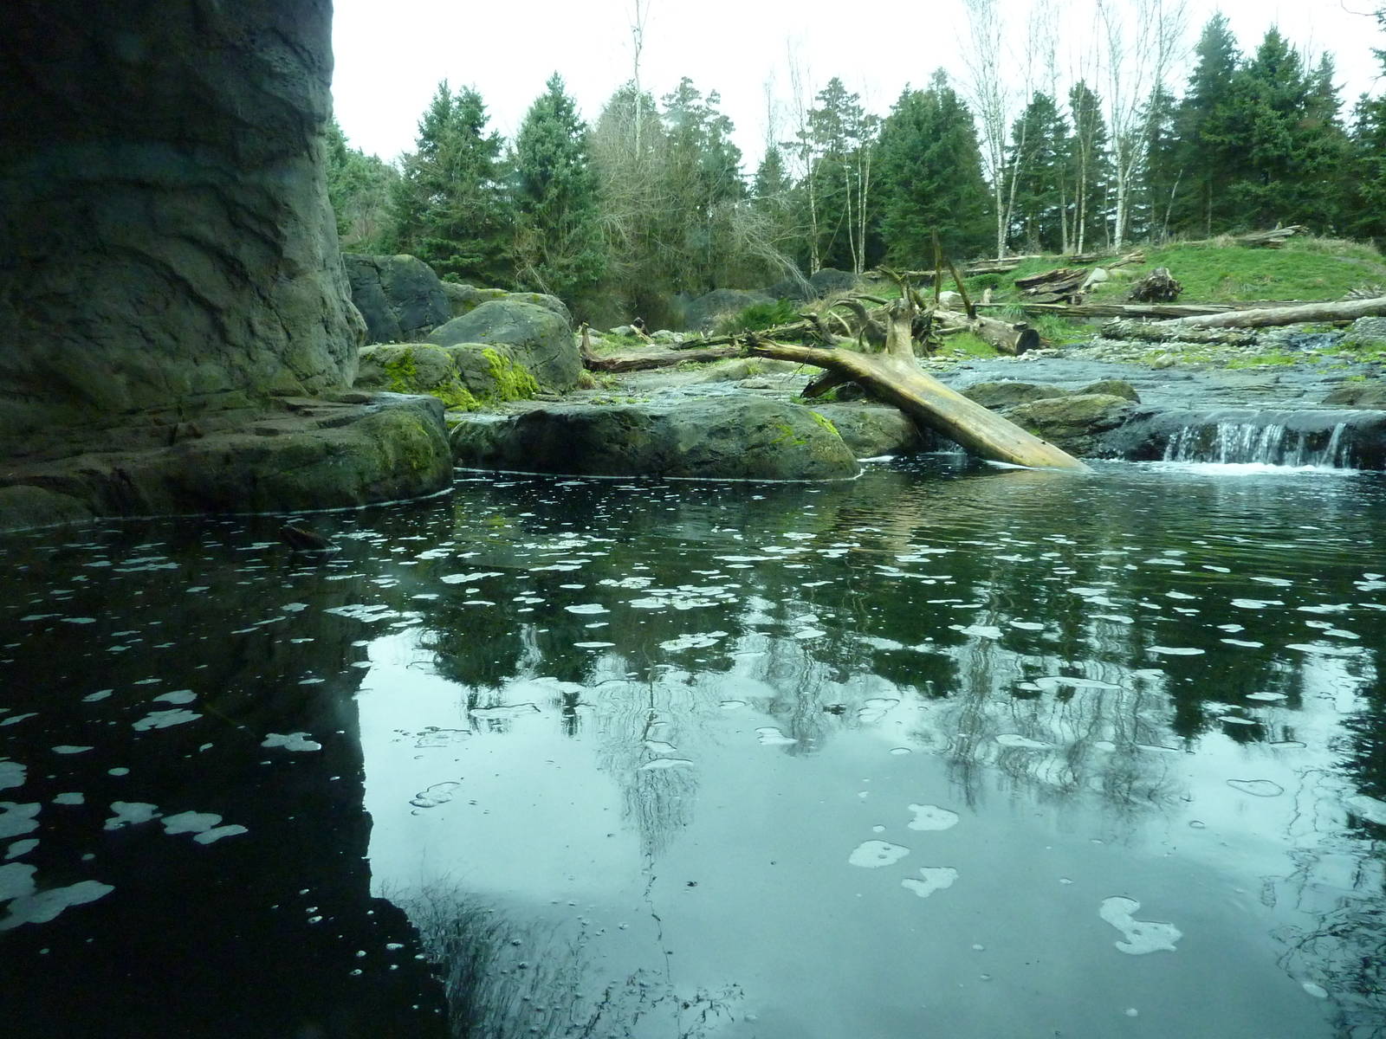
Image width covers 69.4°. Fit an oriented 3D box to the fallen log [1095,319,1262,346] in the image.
[{"bbox_3d":[11.138,-4.258,23.003,3.214,0.420,0.500,9,11,23],"label":"fallen log"}]

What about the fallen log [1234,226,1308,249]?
[{"bbox_3d":[19.302,-9.484,33.455,2.787,0.450,0.700,-11,10,-15],"label":"fallen log"}]

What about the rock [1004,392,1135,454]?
[{"bbox_3d":[4.783,-1.213,12.867,1.550,0.780,1.100,-1,8,0],"label":"rock"}]

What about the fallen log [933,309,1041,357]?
[{"bbox_3d":[6.180,-4.116,21.551,0.600,0.580,2.603,-5,24,-29],"label":"fallen log"}]

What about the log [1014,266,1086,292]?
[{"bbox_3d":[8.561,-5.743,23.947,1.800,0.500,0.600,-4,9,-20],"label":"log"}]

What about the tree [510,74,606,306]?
[{"bbox_3d":[-4.418,-10.561,32.864,3.124,7.739,3.124,-2,8,-7],"label":"tree"}]

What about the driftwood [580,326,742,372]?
[{"bbox_3d":[-0.579,-3.323,19.525,3.300,0.850,0.600,-4,9,-22],"label":"driftwood"}]

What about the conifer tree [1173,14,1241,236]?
[{"bbox_3d":[18.109,-13.784,35.448,2.500,7.500,2.500,-1,8,0],"label":"conifer tree"}]

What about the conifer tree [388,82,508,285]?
[{"bbox_3d":[-8.310,-11.079,34.300,4.073,7.481,4.073,-2,8,-13],"label":"conifer tree"}]

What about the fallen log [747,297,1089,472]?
[{"bbox_3d":[2.641,-1.600,12.101,4.000,1.900,1.300,2,8,17],"label":"fallen log"}]

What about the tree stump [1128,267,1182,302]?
[{"bbox_3d":[12.657,-6.431,27.402,1.513,0.957,1.200,3,9,24],"label":"tree stump"}]

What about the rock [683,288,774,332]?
[{"bbox_3d":[0.812,-4.674,22.568,2.200,1.100,1.700,-1,8,0],"label":"rock"}]

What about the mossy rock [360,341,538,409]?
[{"bbox_3d":[-3.701,-2.154,15.041,2.832,0.998,1.800,-3,8,-13],"label":"mossy rock"}]

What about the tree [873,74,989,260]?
[{"bbox_3d":[8.429,-12.105,35.197,4.110,6.924,4.110,1,8,13],"label":"tree"}]

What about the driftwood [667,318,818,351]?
[{"bbox_3d":[1.059,-3.638,19.690,3.192,0.360,0.450,-12,12,-25],"label":"driftwood"}]

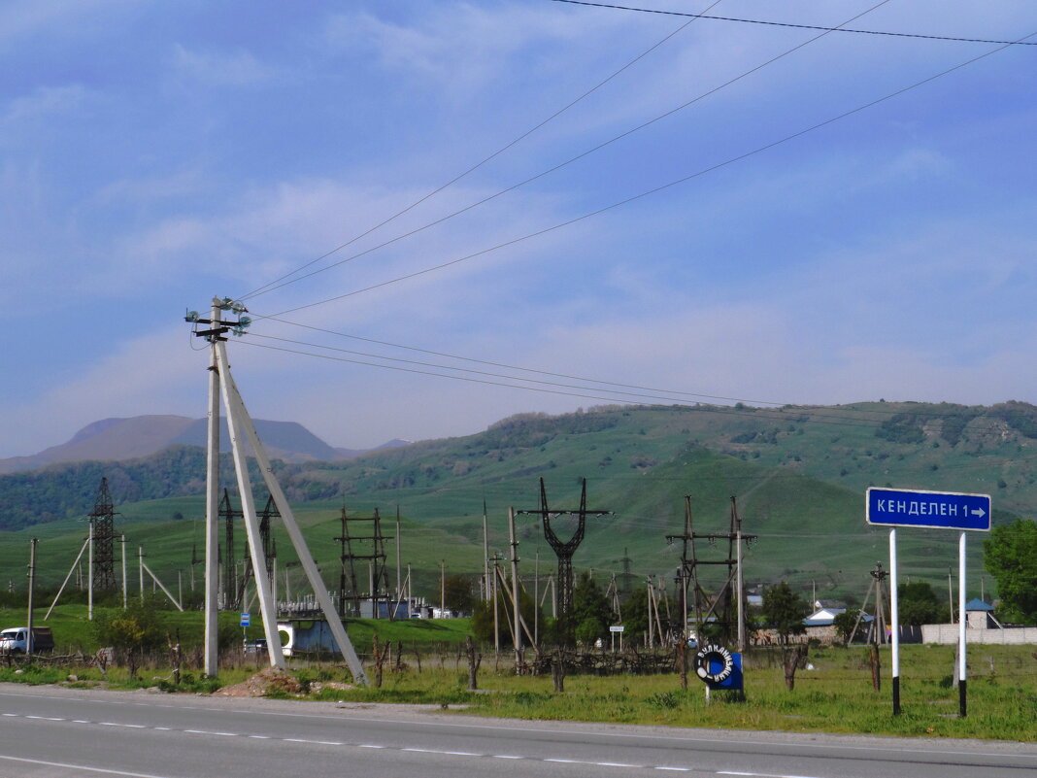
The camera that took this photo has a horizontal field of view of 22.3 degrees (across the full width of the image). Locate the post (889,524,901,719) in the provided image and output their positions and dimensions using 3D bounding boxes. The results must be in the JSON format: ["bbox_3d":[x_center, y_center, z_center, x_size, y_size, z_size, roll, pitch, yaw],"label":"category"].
[{"bbox_3d":[5.016,3.070,35.100,0.078,2.580,0.078,3,-6,-33],"label":"post"}]

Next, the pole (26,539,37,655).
[{"bbox_3d":[-31.401,13.462,170.000,0.240,7.600,0.240,0,-5,0],"label":"pole"}]

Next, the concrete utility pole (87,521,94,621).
[{"bbox_3d":[-36.992,15.788,228.000,0.240,8.600,0.240,0,-5,0],"label":"concrete utility pole"}]

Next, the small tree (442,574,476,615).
[{"bbox_3d":[-9.061,31.381,400.000,4.800,6.800,4.600,0,-5,0],"label":"small tree"}]

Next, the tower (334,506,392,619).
[{"bbox_3d":[-19.326,21.818,330.000,8.200,13.900,4.600,2,-5,-22],"label":"tower"}]

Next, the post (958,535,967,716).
[{"bbox_3d":[5.999,3.134,35.600,0.078,2.600,0.078,0,-5,0],"label":"post"}]

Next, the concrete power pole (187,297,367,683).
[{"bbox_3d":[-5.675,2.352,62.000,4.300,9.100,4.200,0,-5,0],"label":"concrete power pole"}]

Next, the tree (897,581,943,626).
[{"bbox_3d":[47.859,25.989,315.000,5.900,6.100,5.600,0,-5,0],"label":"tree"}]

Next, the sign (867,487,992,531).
[{"bbox_3d":[5.493,1.610,35.300,2.120,0.500,0.050,3,-6,-33],"label":"sign"}]

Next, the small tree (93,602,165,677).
[{"bbox_3d":[-9.736,6.272,66.000,1.800,1.870,1.700,0,-5,0],"label":"small tree"}]

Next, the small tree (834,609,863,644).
[{"bbox_3d":[35.638,25.613,285.000,3.200,3.800,3.100,0,-5,0],"label":"small tree"}]

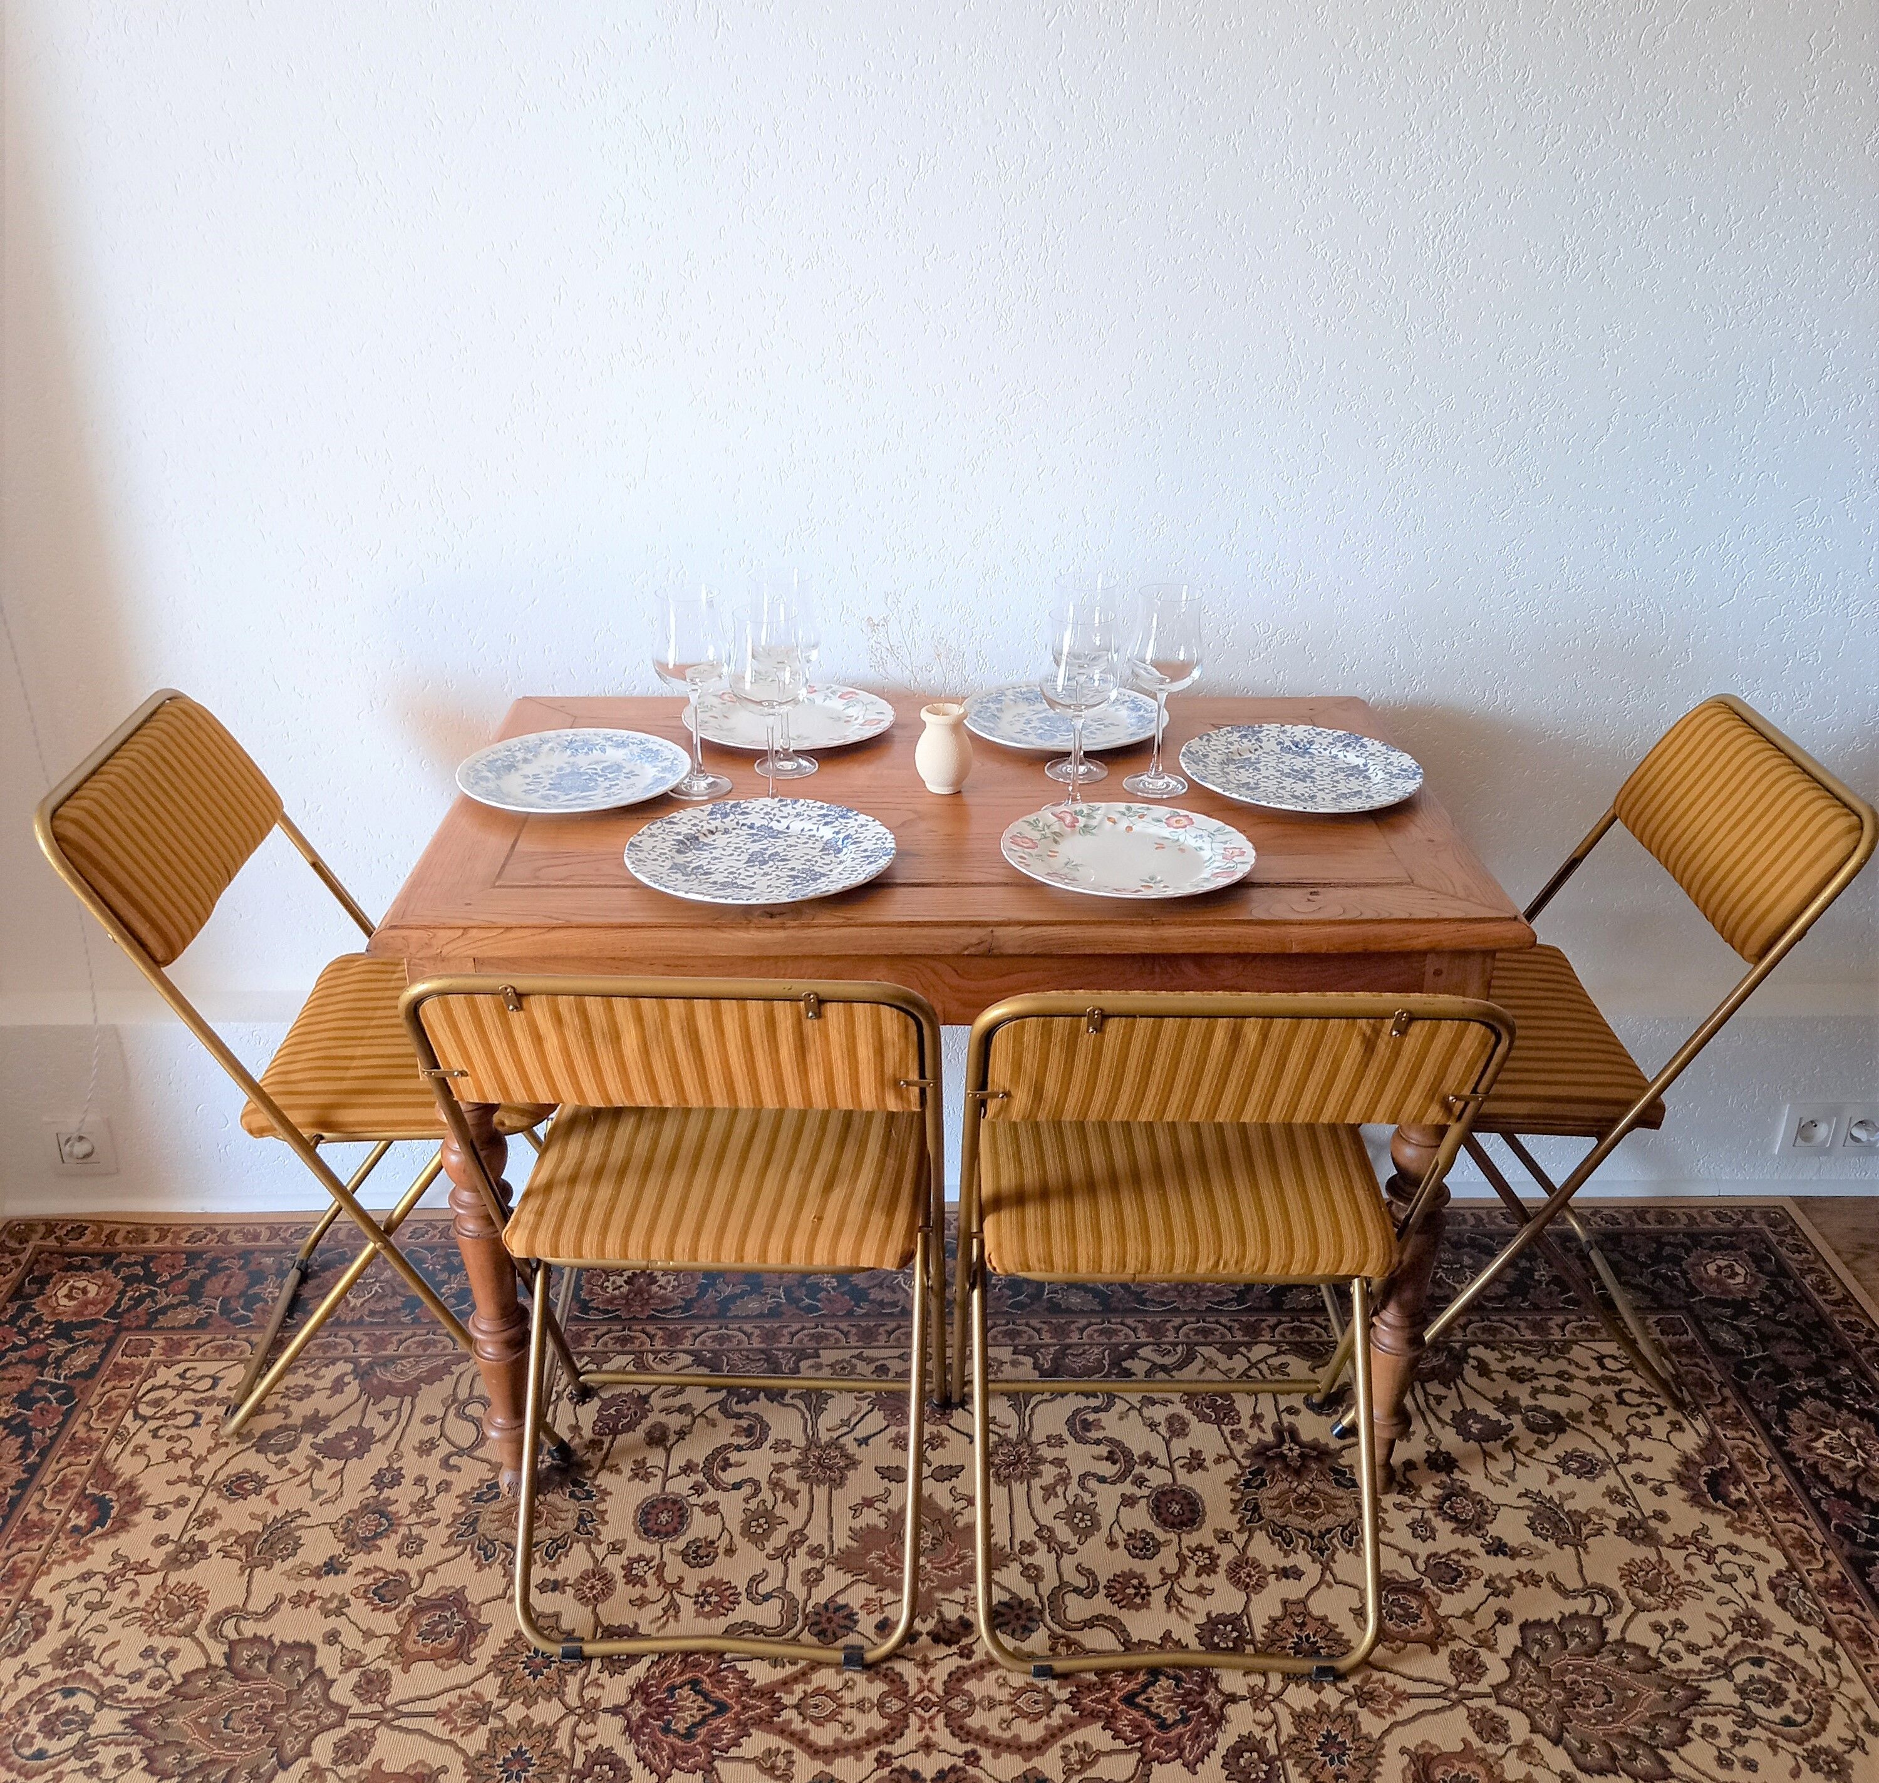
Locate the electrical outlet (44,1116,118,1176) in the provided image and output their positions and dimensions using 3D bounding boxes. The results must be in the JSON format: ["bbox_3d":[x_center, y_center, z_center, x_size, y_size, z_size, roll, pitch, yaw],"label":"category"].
[{"bbox_3d":[-1.197,0.356,2.524,0.086,0.088,0.020,0,24,-1],"label":"electrical outlet"}]

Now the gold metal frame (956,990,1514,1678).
[{"bbox_3d":[0.244,0.350,1.822,0.458,0.803,0.500,0,24,-1],"label":"gold metal frame"}]

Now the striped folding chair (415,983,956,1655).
[{"bbox_3d":[-0.223,0.341,1.839,0.458,0.803,0.500,1,24,1],"label":"striped folding chair"}]

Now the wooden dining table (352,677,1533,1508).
[{"bbox_3d":[0.008,0.230,2.166,1.085,0.745,0.688,0,24,-1],"label":"wooden dining table"}]

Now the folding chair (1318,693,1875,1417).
[{"bbox_3d":[0.711,0.196,2.171,0.500,0.803,0.458,0,24,0],"label":"folding chair"}]

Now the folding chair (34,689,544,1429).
[{"bbox_3d":[-0.671,0.206,2.140,0.500,0.803,0.458,-1,24,-2],"label":"folding chair"}]

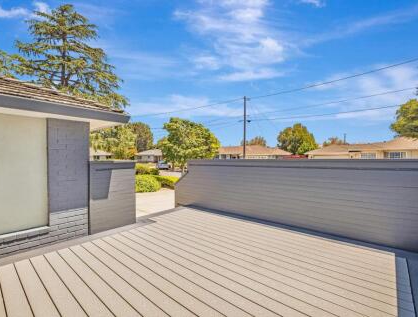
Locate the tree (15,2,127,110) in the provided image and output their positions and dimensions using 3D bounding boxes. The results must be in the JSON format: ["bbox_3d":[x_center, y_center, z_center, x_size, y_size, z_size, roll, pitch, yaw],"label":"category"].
[{"bbox_3d":[-15.600,-7.700,22.000,12.300,18.700,12.300,0,0,0],"label":"tree"}]

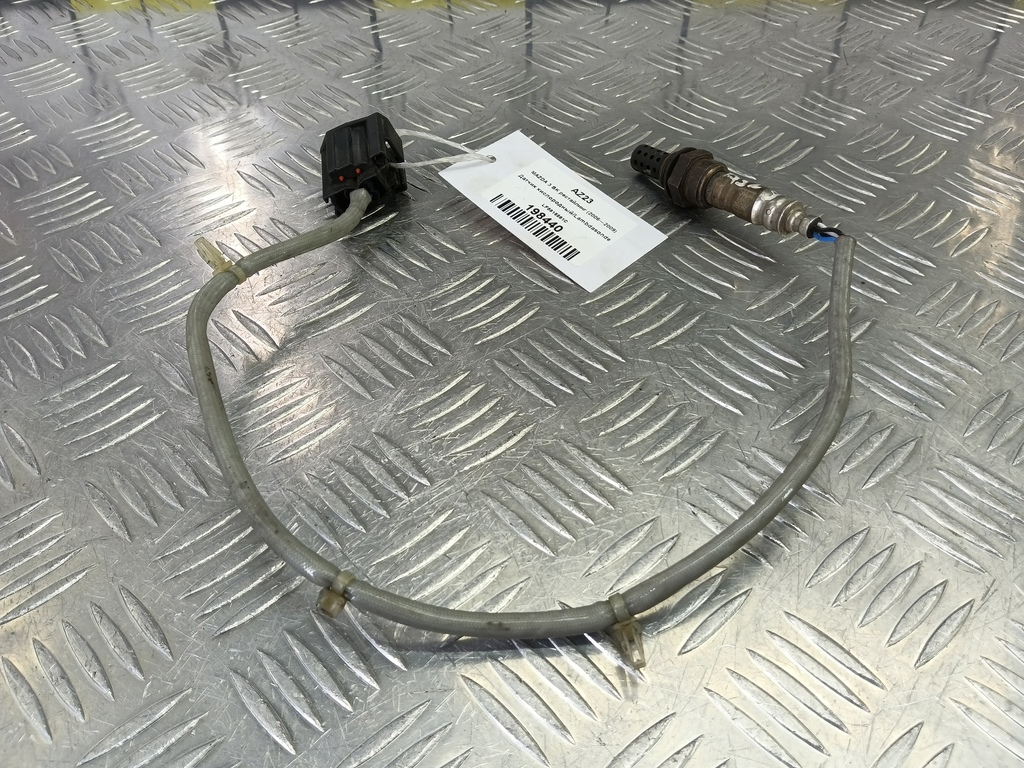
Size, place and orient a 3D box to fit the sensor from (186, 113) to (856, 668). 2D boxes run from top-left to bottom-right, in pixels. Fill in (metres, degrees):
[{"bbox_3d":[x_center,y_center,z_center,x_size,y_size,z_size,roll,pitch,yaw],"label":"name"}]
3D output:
[{"bbox_3d":[0.006,-0.023,0.251,0.257,0.034,0.237,-1,53,0],"label":"sensor"}]

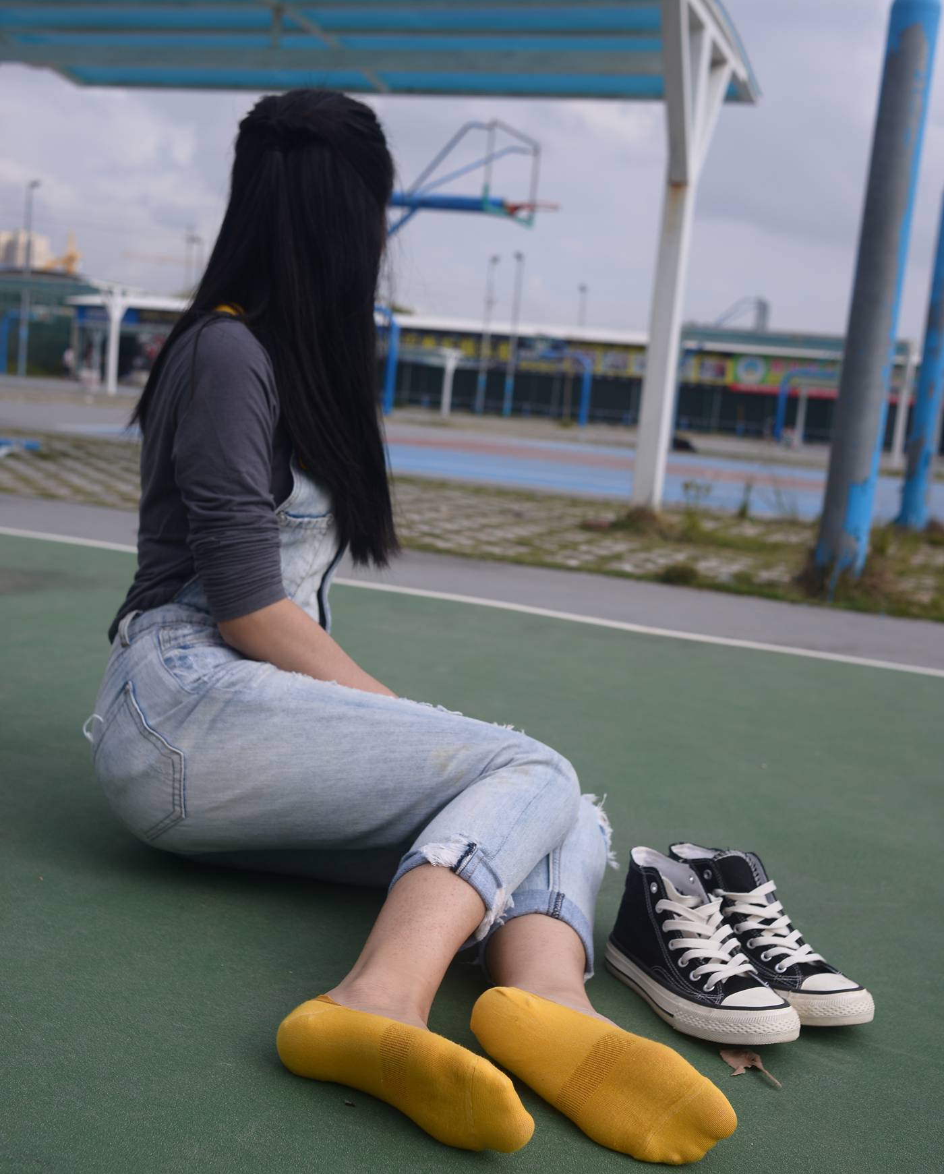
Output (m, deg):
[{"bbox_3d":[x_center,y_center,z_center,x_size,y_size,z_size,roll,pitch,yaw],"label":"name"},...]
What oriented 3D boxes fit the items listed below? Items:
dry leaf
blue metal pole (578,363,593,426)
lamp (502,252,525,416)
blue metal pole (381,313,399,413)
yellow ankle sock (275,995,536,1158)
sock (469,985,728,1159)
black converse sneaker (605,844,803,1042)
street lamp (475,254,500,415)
[{"bbox_3d":[0.261,0.444,1.293,0.045,0.013,0.075,-3,11,-44],"label":"dry leaf"},{"bbox_3d":[4.948,-8.388,60.000,0.280,2.750,0.280,5,8,0],"label":"blue metal pole"},{"bbox_3d":[2.265,-13.846,75.256,0.600,9.000,0.400,5,8,0],"label":"lamp"},{"bbox_3d":[-2.486,-6.833,42.000,0.260,3.170,0.260,5,8,0],"label":"blue metal pole"},{"bbox_3d":[-0.059,0.400,1.148,0.235,0.080,0.088,9,9,30],"label":"yellow ankle sock"},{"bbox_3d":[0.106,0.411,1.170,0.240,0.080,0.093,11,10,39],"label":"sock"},{"bbox_3d":[0.241,0.364,1.423,0.092,0.135,0.245,-2,11,-44],"label":"black converse sneaker"},{"bbox_3d":[0.848,-14.099,76.802,0.600,9.000,0.400,5,8,0],"label":"street lamp"}]

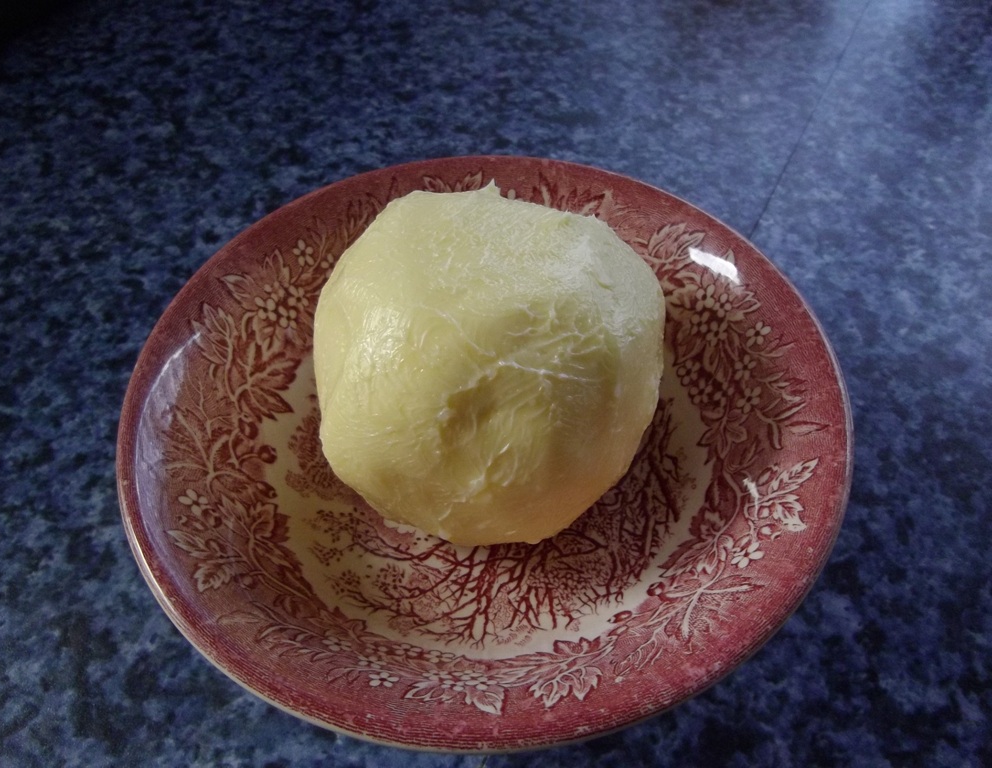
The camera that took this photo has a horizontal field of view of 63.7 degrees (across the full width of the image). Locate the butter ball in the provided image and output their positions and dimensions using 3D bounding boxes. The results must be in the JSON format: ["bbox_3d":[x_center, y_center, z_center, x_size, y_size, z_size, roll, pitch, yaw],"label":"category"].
[{"bbox_3d":[-0.002,-0.004,0.194,0.084,0.080,0.085,0,52,0],"label":"butter ball"}]

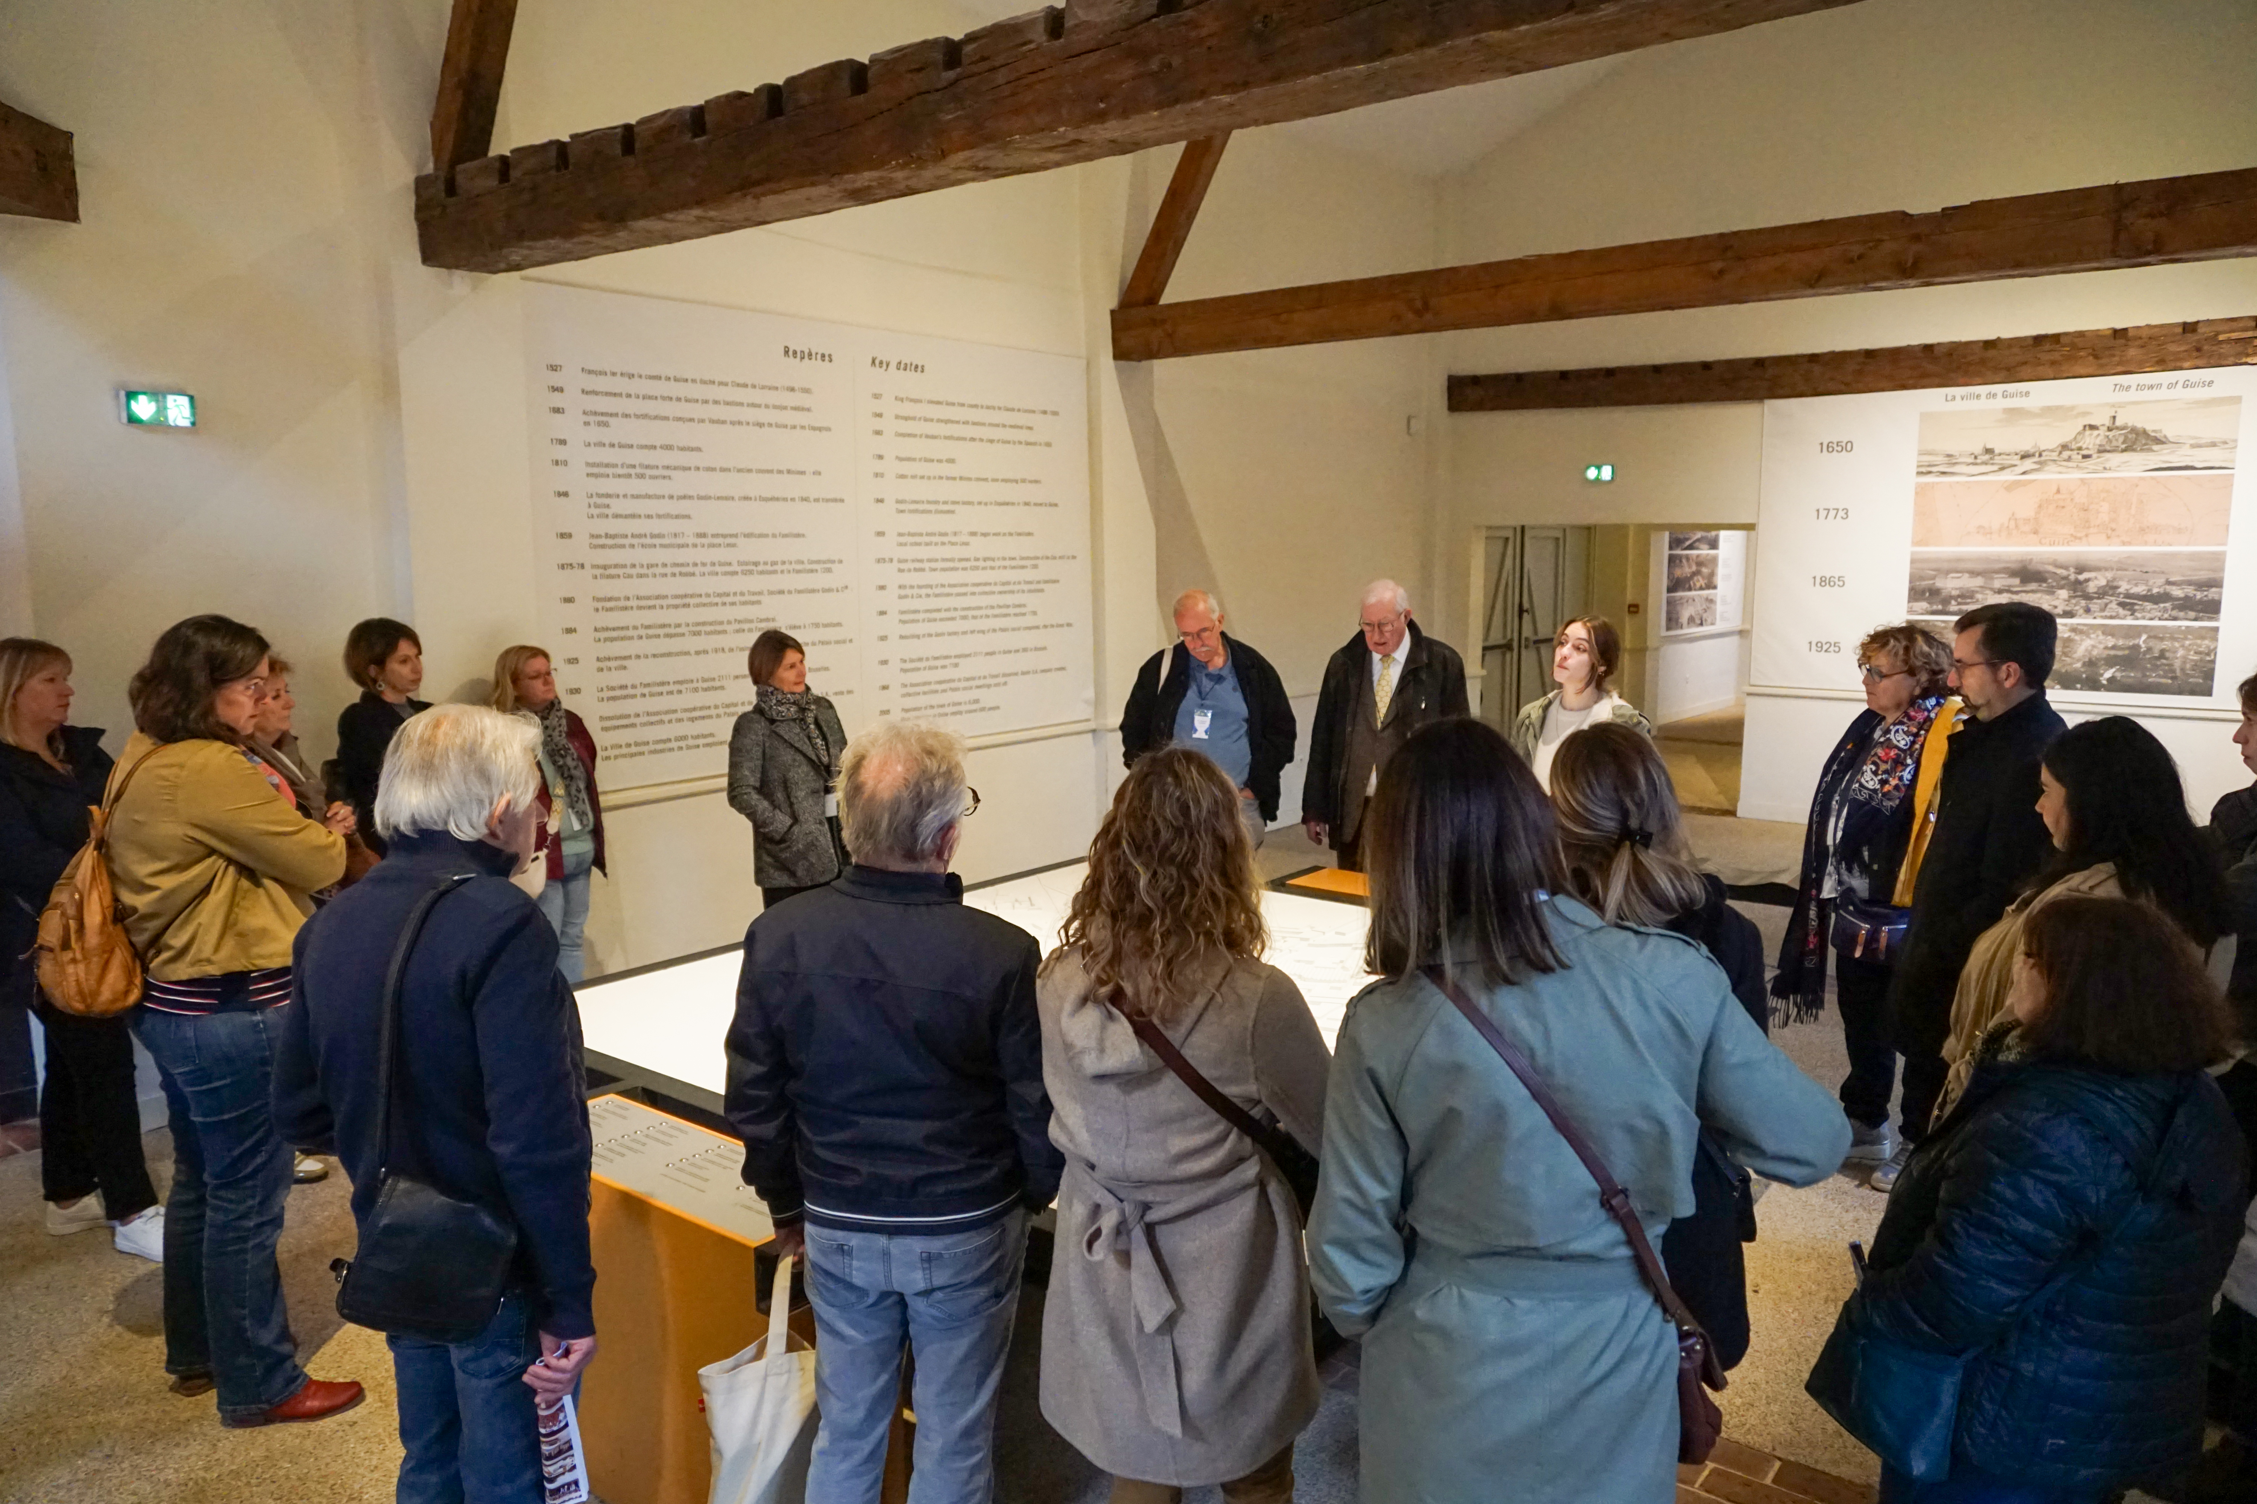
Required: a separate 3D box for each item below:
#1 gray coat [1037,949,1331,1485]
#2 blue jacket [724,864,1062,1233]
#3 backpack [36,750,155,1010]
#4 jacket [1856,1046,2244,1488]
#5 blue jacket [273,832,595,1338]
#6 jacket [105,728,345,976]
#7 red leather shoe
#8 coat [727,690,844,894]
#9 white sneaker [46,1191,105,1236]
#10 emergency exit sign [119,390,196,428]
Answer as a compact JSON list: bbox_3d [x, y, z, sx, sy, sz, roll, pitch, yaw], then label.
[{"bbox_3d":[0.082,0.683,2.305,0.460,0.880,0.350,2,8,14],"label":"gray coat"},{"bbox_3d":[-0.374,0.468,2.389,0.530,0.610,0.320,1,8,8],"label":"blue jacket"},{"bbox_3d":[-2.179,0.288,3.172,0.240,0.530,0.300,-7,10,-40],"label":"backpack"},{"bbox_3d":[1.149,0.618,1.867,0.410,0.600,0.460,8,11,44],"label":"jacket"},{"bbox_3d":[-1.012,0.483,2.201,0.480,0.740,0.340,2,8,18],"label":"blue jacket"},{"bbox_3d":[-1.960,0.237,3.272,0.460,0.570,0.500,-5,9,-30],"label":"jacket"},{"bbox_3d":[-1.891,1.441,3.417,0.275,0.095,0.100,-4,9,-24],"label":"red leather shoe"},{"bbox_3d":[-1.185,0.136,5.199,0.330,0.690,0.460,5,10,35],"label":"coat"},{"bbox_3d":[-2.967,1.311,4.366,0.270,0.100,0.100,-4,9,-25],"label":"white sneaker"},{"bbox_3d":[-3.095,-1.092,4.794,0.055,0.102,0.195,6,10,38],"label":"emergency exit sign"}]

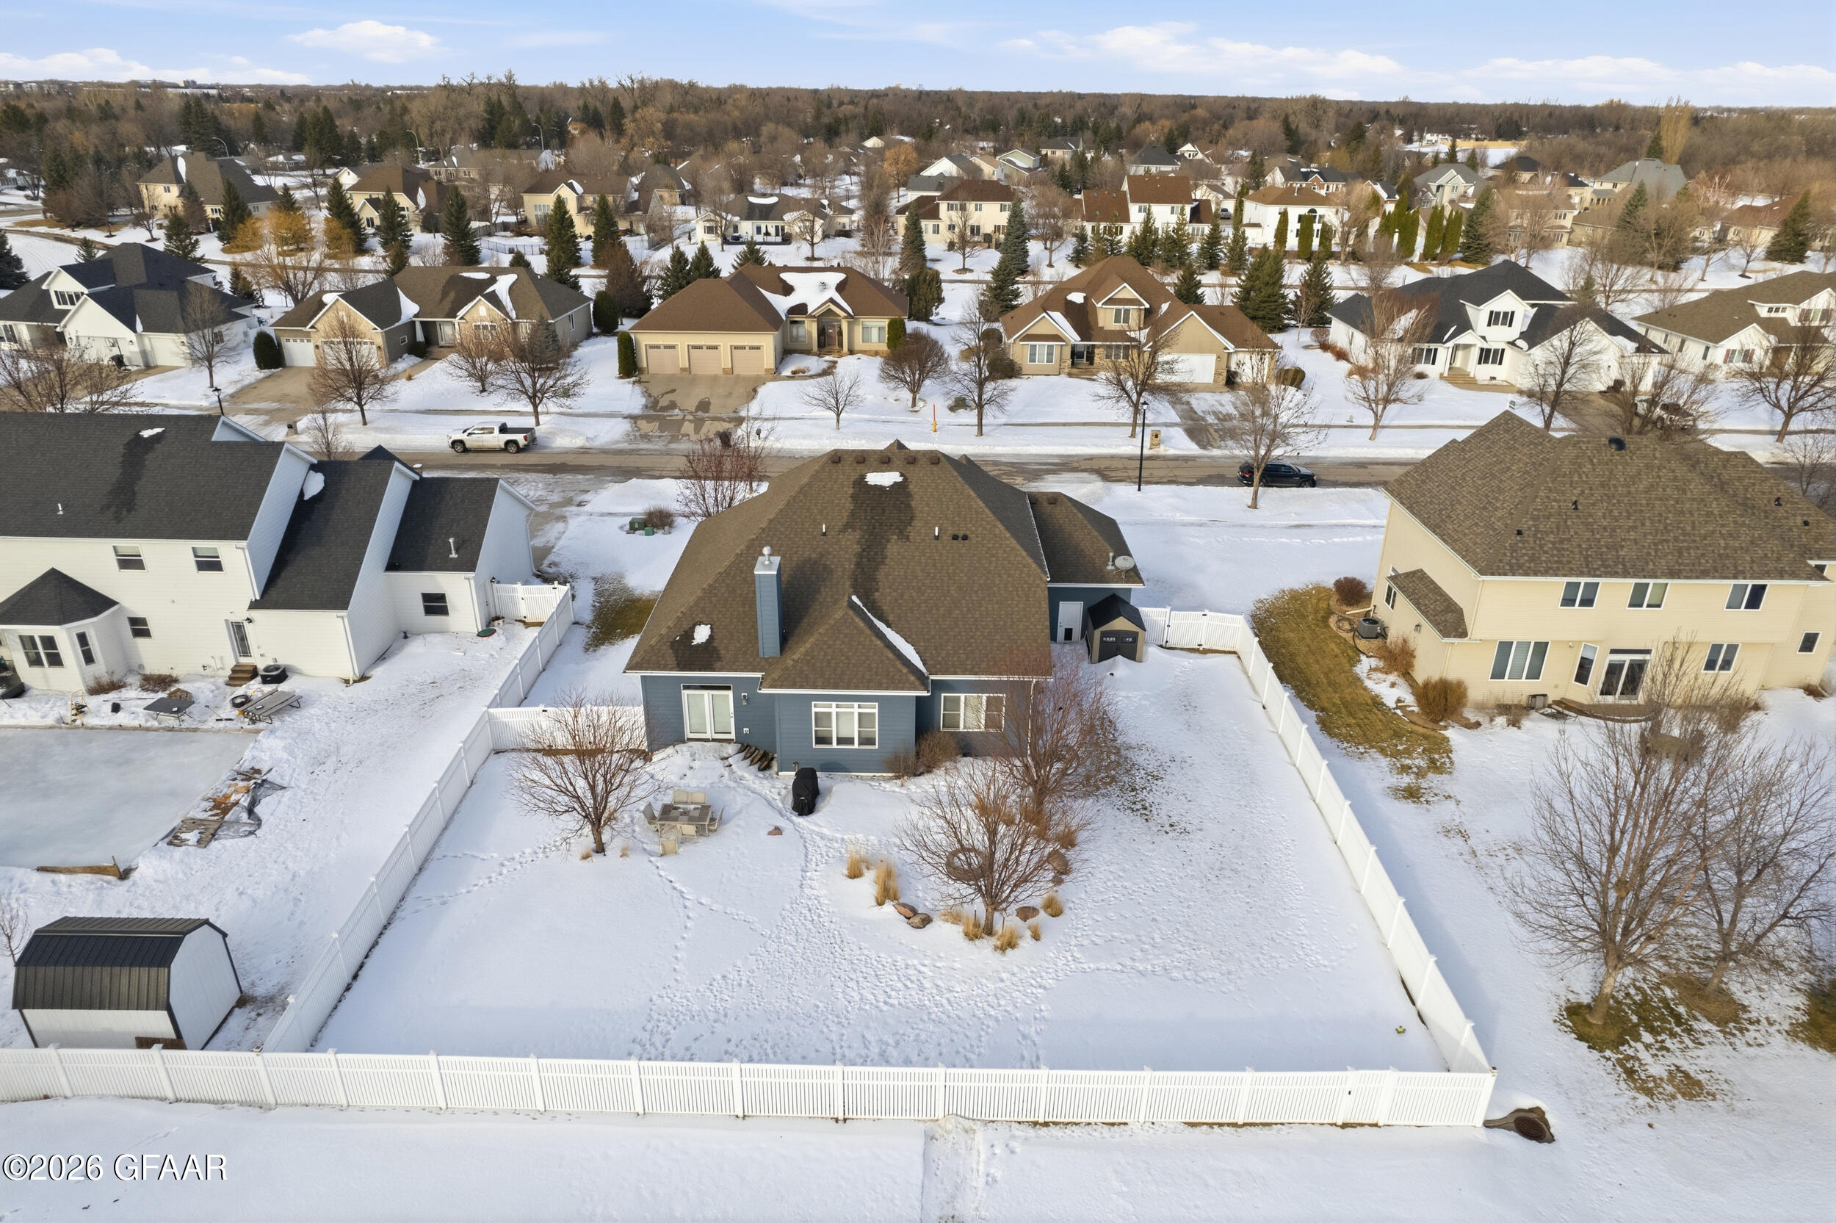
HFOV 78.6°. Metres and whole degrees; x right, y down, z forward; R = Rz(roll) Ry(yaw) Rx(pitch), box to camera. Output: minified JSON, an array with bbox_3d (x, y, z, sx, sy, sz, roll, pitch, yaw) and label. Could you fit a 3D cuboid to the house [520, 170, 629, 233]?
[{"bbox_3d":[-55.830,-67.930,186.930,17.800,9.100,13.500,1,25,0],"label":"house"}]

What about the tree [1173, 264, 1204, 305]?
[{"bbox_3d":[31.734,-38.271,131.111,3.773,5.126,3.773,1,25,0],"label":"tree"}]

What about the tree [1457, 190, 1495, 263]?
[{"bbox_3d":[85.091,-58.018,168.458,5.386,10.644,5.386,1,25,0],"label":"tree"}]

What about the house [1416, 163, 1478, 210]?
[{"bbox_3d":[113.450,-89.980,238.930,15.500,10.000,13.000,1,25,0],"label":"house"}]

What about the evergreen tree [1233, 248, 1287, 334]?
[{"bbox_3d":[36.100,-33.956,117.411,5.700,8.900,5.530,1,25,0],"label":"evergreen tree"}]

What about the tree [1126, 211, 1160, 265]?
[{"bbox_3d":[32.696,-54.248,162.589,4.800,7.500,4.660,1,25,0],"label":"tree"}]

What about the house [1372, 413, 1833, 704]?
[{"bbox_3d":[30.645,-3.277,50.382,17.300,10.100,13.800,1,25,0],"label":"house"}]

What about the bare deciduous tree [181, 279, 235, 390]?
[{"bbox_3d":[-57.166,-22.136,90.087,4.378,8.400,4.378,1,25,0],"label":"bare deciduous tree"}]

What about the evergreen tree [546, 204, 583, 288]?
[{"bbox_3d":[-46.016,-48.385,145.094,4.639,9.758,4.639,1,25,0],"label":"evergreen tree"}]

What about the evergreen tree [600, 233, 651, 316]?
[{"bbox_3d":[-29.949,-33.988,115.145,4.732,8.931,4.732,1,25,0],"label":"evergreen tree"}]

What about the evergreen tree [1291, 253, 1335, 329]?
[{"bbox_3d":[42.911,-34.668,120.342,4.700,7.900,4.560,1,25,0],"label":"evergreen tree"}]

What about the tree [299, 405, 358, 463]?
[{"bbox_3d":[-36.271,-10.106,68.904,3.600,5.600,3.600,1,25,0],"label":"tree"}]

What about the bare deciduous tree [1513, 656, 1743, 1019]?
[{"bbox_3d":[18.009,6.354,28.640,5.800,10.200,5.630,1,25,0],"label":"bare deciduous tree"}]

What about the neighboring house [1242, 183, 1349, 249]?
[{"bbox_3d":[63.428,-66.697,188.422,14.200,9.200,14.000,1,25,0],"label":"neighboring house"}]

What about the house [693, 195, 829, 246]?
[{"bbox_3d":[-24.449,-65.149,184.398,22.500,6.800,17.000,1,25,0],"label":"house"}]

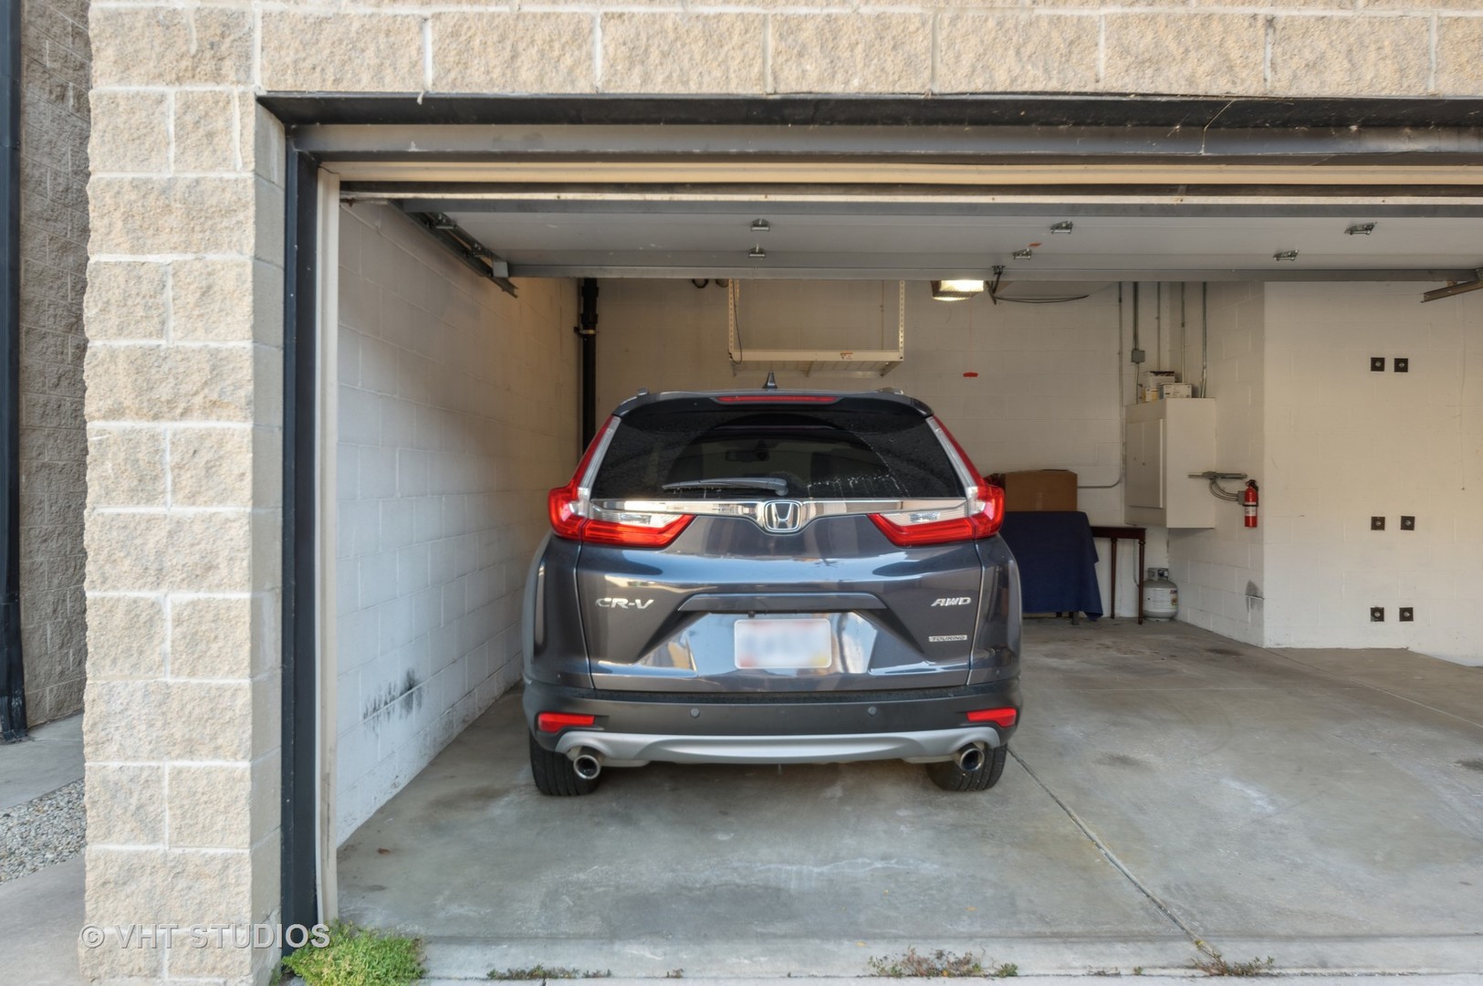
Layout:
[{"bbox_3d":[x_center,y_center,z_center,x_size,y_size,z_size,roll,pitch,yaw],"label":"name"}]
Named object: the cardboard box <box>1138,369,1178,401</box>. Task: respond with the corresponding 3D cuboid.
[{"bbox_3d":[3.573,-0.897,8.460,0.205,0.267,0.210,0,1,0],"label":"cardboard box"}]

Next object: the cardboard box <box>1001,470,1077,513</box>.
[{"bbox_3d":[2.539,-0.010,8.584,0.615,0.340,0.380,0,1,0],"label":"cardboard box"}]

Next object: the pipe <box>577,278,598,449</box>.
[{"bbox_3d":[-1.320,-0.402,8.549,0.140,3.050,0.140,0,1,0],"label":"pipe"}]

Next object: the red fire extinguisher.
[{"bbox_3d":[3.763,0.081,7.292,0.120,0.359,0.105,0,1,-28],"label":"red fire extinguisher"}]

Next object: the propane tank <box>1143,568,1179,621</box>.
[{"bbox_3d":[3.631,0.887,8.570,0.310,0.455,0.310,0,1,0],"label":"propane tank"}]

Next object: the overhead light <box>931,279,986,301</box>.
[{"bbox_3d":[1.249,-1.213,5.734,0.270,0.170,0.320,0,1,0],"label":"overhead light"}]

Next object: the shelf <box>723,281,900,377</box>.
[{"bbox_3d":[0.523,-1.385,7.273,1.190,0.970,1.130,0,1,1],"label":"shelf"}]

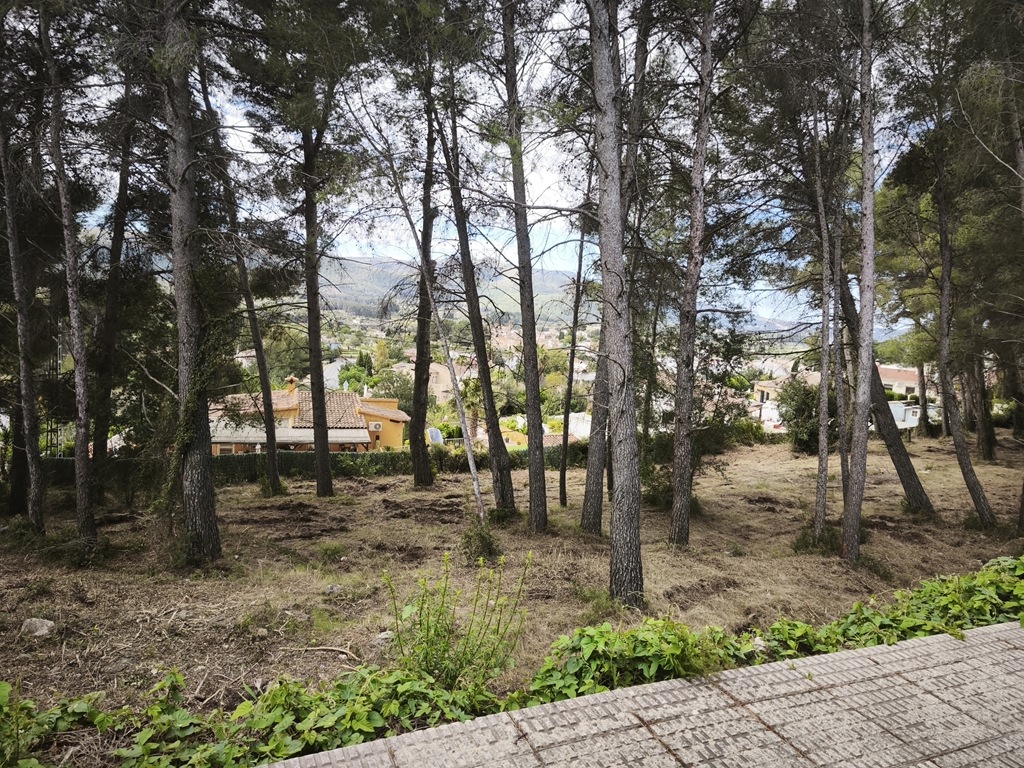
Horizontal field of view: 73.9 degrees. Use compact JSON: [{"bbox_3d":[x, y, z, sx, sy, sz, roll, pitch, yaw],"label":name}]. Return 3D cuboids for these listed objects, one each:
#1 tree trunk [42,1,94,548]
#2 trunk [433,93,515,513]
[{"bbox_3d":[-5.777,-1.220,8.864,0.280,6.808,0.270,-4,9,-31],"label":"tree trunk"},{"bbox_3d":[-0.623,-1.174,10.348,0.330,6.320,0.320,-8,6,1],"label":"trunk"}]

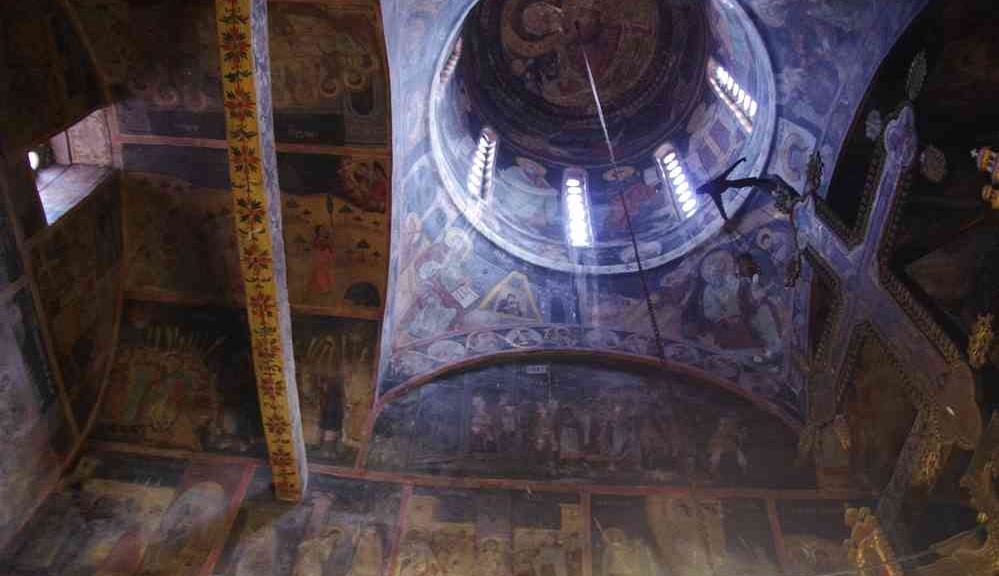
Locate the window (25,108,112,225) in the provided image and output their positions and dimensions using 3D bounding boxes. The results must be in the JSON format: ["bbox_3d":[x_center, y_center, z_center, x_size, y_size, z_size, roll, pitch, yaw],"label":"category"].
[{"bbox_3d":[-3.273,-0.910,5.344,0.491,0.864,0.484,6,-57,3],"label":"window"}]

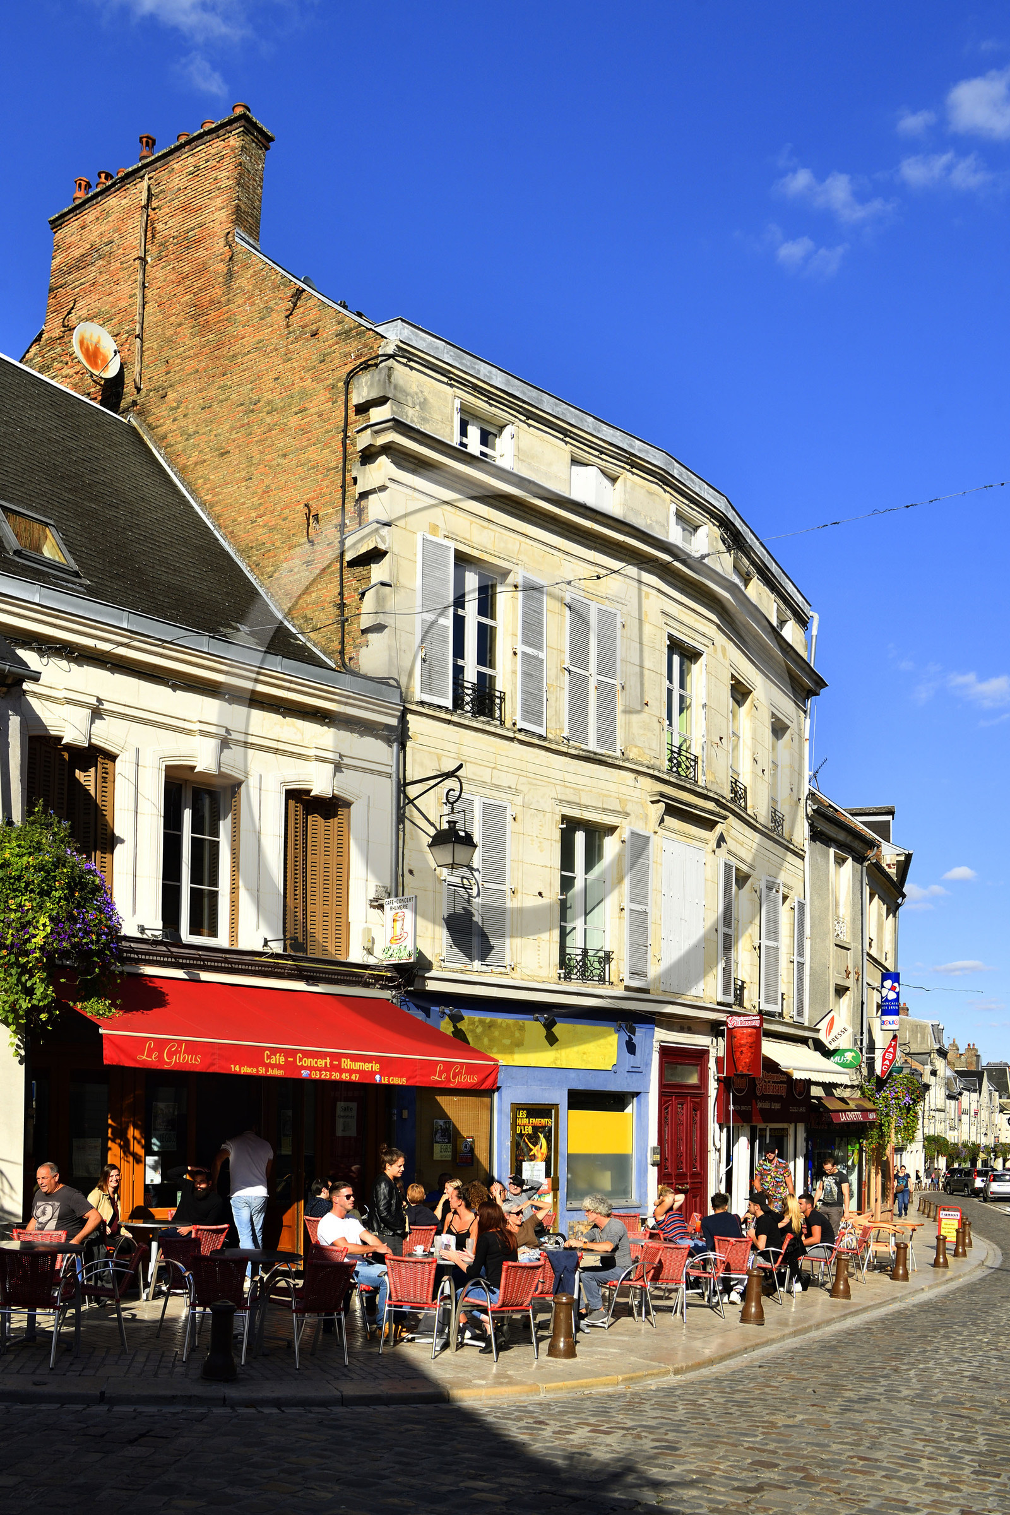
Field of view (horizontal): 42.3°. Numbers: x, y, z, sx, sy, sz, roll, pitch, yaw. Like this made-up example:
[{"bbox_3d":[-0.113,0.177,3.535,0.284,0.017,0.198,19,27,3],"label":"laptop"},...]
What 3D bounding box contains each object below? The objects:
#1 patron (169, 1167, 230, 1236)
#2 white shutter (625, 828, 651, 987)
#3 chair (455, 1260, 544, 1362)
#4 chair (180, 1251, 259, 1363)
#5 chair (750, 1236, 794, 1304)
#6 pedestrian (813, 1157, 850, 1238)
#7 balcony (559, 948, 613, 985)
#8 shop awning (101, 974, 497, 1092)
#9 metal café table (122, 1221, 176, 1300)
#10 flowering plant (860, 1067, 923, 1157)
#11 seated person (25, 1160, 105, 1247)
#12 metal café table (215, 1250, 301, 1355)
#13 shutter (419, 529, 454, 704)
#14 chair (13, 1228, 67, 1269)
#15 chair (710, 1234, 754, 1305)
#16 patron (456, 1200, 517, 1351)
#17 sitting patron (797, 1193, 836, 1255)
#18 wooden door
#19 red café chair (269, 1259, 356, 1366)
[{"bbox_3d":[-3.110,4.843,13.400,0.620,1.270,0.780,-4,-14,17],"label":"patron"},{"bbox_3d":[1.772,1.991,17.349,0.500,2.040,0.070,13,-19,-40],"label":"white shutter"},{"bbox_3d":[-0.047,4.560,10.854,0.560,0.760,0.600,11,-19,-31],"label":"chair"},{"bbox_3d":[-2.200,4.274,10.098,0.570,0.810,0.570,0,-9,7],"label":"chair"},{"bbox_3d":[3.202,6.116,15.600,0.560,0.790,0.550,-4,-14,17],"label":"chair"},{"bbox_3d":[5.034,7.008,19.853,0.560,1.740,0.360,-5,-17,19],"label":"pedestrian"},{"bbox_3d":[1.190,3.079,19.200,1.000,0.480,0.160,11,-17,-40],"label":"balcony"},{"bbox_3d":[-2.141,2.499,12.157,4.400,1.100,1.700,14,-20,-43],"label":"shop awning"},{"bbox_3d":[-3.551,5.113,13.260,0.700,0.750,0.700,1,-9,0],"label":"metal café table"},{"bbox_3d":[9.795,8.938,33.000,1.450,2.150,1.300,-2,-17,10],"label":"flowering plant"},{"bbox_3d":[-4.091,4.402,12.100,0.640,1.280,0.800,-6,-15,26],"label":"seated person"},{"bbox_3d":[-2.098,4.657,11.200,0.700,0.740,0.700,0,-13,0],"label":"metal café table"},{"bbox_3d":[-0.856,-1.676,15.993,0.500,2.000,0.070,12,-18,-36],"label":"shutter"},{"bbox_3d":[-3.869,4.234,10.512,0.560,0.760,0.600,1,-16,0],"label":"chair"},{"bbox_3d":[2.595,5.858,14.892,0.560,0.800,0.570,-2,-10,19],"label":"chair"},{"bbox_3d":[-0.170,4.378,11.016,0.480,1.240,0.750,8,-12,-40],"label":"patron"},{"bbox_3d":[4.027,6.284,16.932,0.780,1.270,0.500,-2,-9,14],"label":"sitting patron"},{"bbox_3d":[2.419,5.428,17.646,0.950,2.950,0.140,6,-11,-31],"label":"wooden door"},{"bbox_3d":[-1.483,4.195,9.936,0.560,0.760,0.600,11,-19,-31],"label":"red café chair"}]

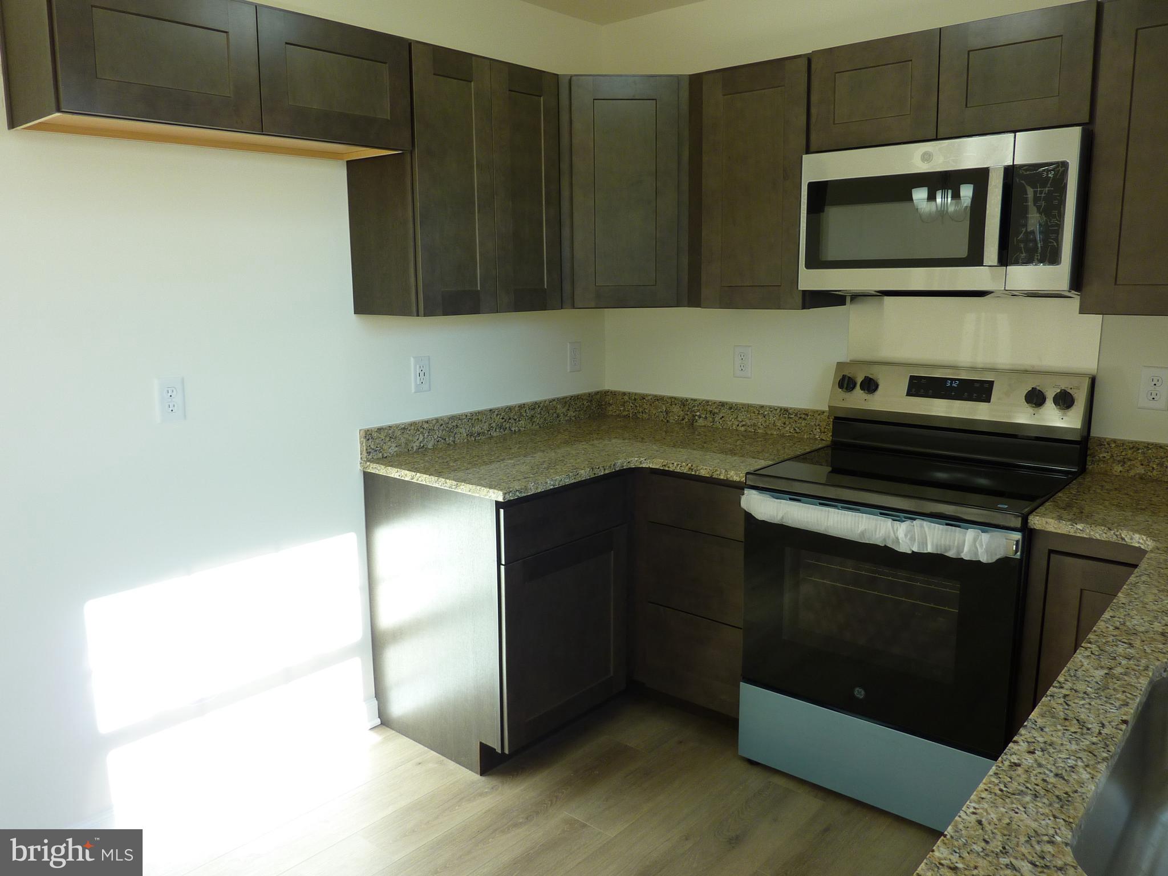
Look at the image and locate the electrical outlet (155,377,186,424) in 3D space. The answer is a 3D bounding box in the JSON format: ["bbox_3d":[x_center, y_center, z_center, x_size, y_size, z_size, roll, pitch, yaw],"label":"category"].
[{"bbox_3d":[-1.091,-0.100,2.218,0.010,0.117,0.073,8,14,39],"label":"electrical outlet"}]

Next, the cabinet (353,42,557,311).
[{"bbox_3d":[-0.390,-0.781,2.694,0.328,0.750,0.621,8,13,40],"label":"cabinet"}]

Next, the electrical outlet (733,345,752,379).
[{"bbox_3d":[0.593,-0.283,3.159,0.071,0.117,0.012,8,13,40],"label":"electrical outlet"}]

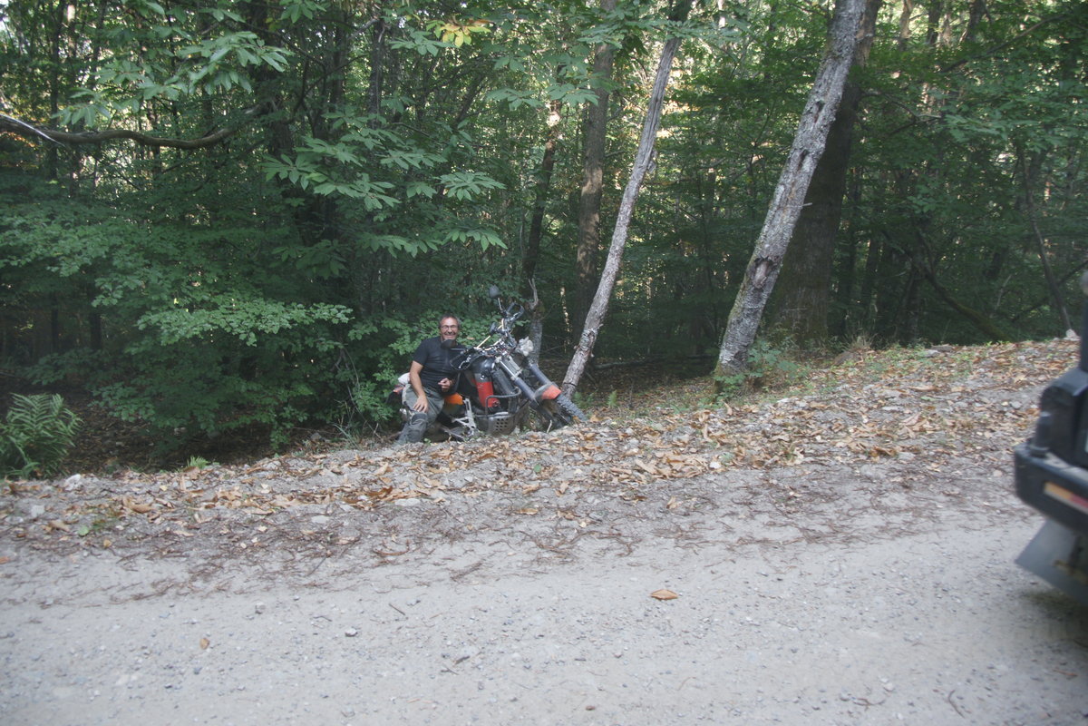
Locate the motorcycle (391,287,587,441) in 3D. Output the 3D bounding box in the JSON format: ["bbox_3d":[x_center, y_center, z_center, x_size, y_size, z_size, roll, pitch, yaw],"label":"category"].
[{"bbox_3d":[-0.529,0.071,7.500,2.050,1.200,0.850,-6,20,21],"label":"motorcycle"}]

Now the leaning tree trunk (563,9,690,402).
[{"bbox_3d":[0.810,-1.545,7.925,0.280,3.910,0.260,15,2,0],"label":"leaning tree trunk"}]

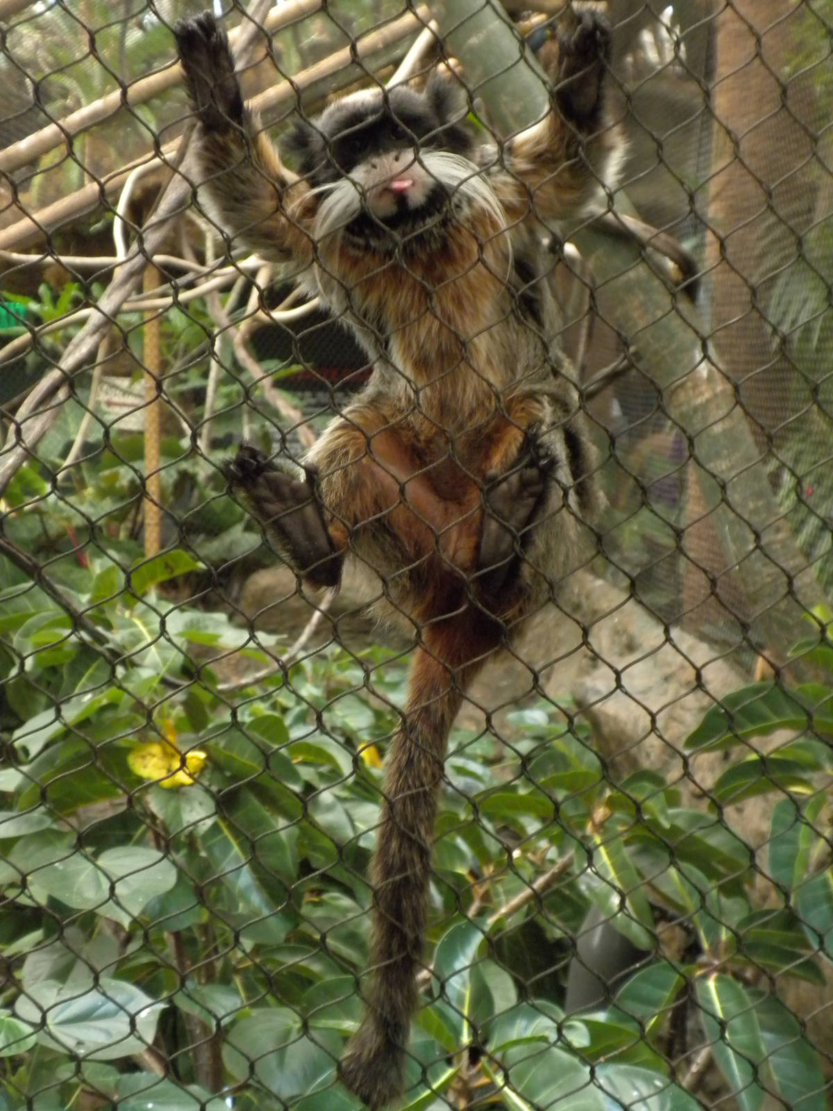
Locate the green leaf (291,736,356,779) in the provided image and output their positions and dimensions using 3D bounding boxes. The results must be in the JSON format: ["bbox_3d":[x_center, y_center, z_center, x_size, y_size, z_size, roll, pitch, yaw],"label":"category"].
[{"bbox_3d":[-0.085,0.181,1.500,0.064,0.034,0.036,24,12,5],"label":"green leaf"}]

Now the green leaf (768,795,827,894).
[{"bbox_3d":[0.317,0.241,1.400,0.040,0.085,0.026,14,7,11],"label":"green leaf"}]

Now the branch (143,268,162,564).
[{"bbox_3d":[-0.348,-0.195,2.200,0.024,0.410,0.024,0,7,-8],"label":"branch"}]

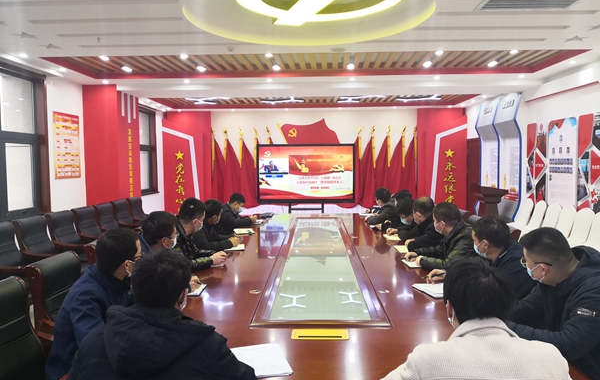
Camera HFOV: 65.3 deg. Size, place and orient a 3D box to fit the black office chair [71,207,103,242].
[{"bbox_3d":[-2.476,0.708,6.045,0.620,0.980,0.590,0,3,2],"label":"black office chair"}]

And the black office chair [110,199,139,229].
[{"bbox_3d":[-2.543,0.653,7.410,0.620,0.990,0.590,-1,4,2],"label":"black office chair"}]

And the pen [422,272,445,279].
[{"bbox_3d":[0.886,0.570,3.110,0.145,0.011,0.011,-14,5,-5],"label":"pen"}]

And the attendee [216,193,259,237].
[{"bbox_3d":[-0.823,0.614,6.180,0.680,1.170,0.540,-1,4,-3],"label":"attendee"}]

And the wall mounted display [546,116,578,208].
[{"bbox_3d":[3.789,-0.322,6.725,0.060,1.320,0.820,-1,4,2],"label":"wall mounted display"}]

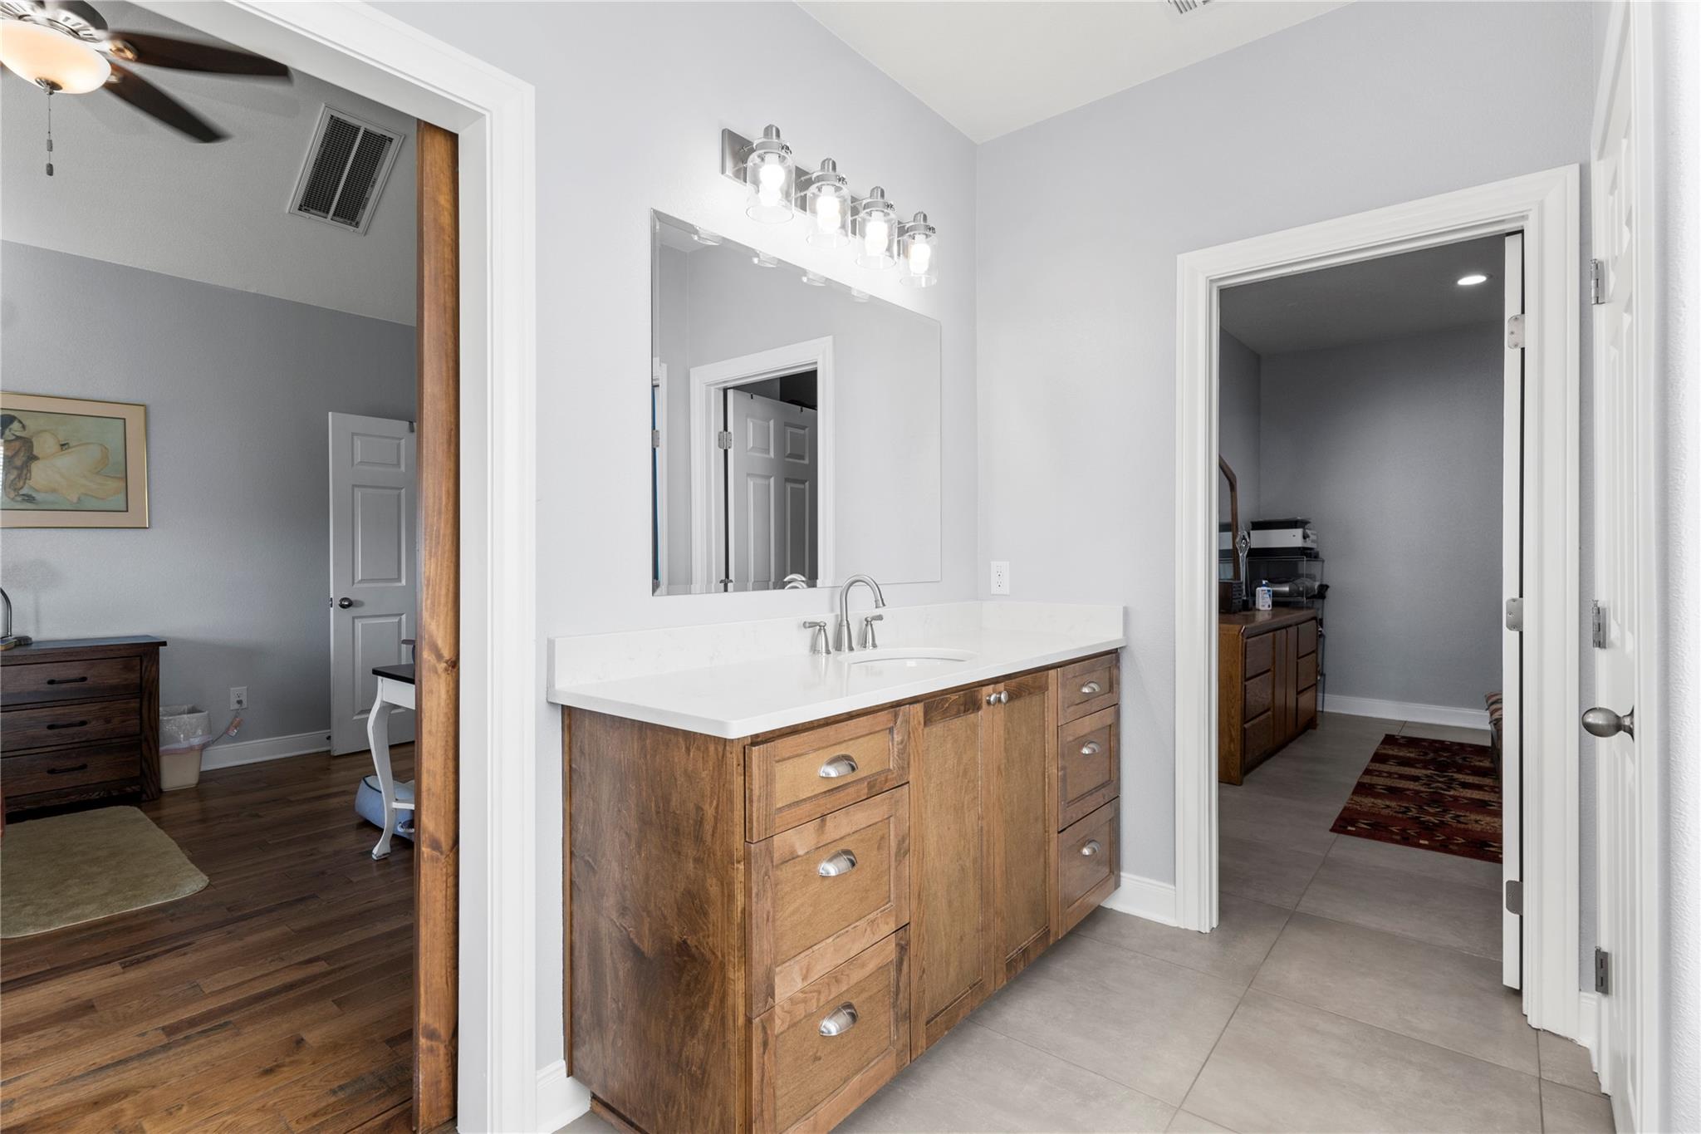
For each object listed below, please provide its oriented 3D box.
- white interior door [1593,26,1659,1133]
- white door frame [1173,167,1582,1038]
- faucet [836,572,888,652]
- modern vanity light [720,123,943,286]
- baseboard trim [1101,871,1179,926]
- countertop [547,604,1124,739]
[{"bbox_3d":[1.490,0.154,1.443,0.050,2.040,0.637,1,1,43],"label":"white interior door"},{"bbox_3d":[1.457,0.091,2.173,0.940,2.134,0.139,1,1,40],"label":"white door frame"},{"bbox_3d":[0.031,0.137,2.209,0.174,0.231,0.060,1,1,41],"label":"faucet"},{"bbox_3d":[-0.013,-1.025,2.206,0.174,0.239,0.816,1,1,41],"label":"modern vanity light"},{"bbox_3d":[0.964,1.089,2.531,0.259,0.129,0.018,1,1,40],"label":"baseboard trim"},{"bbox_3d":[0.156,0.217,2.112,0.577,0.135,1.731,1,1,41],"label":"countertop"}]

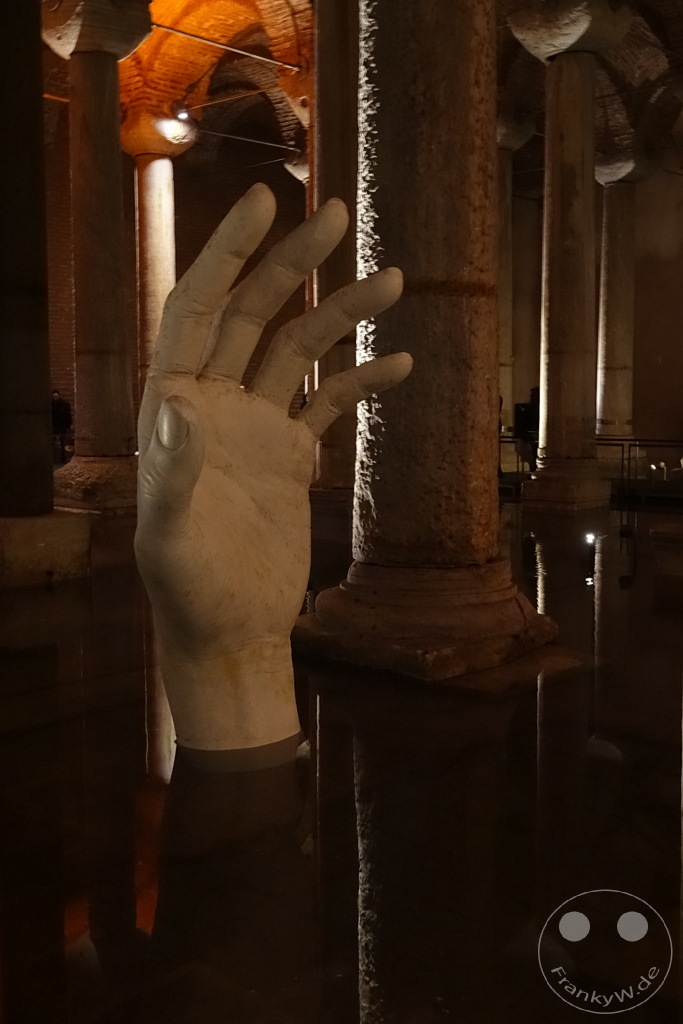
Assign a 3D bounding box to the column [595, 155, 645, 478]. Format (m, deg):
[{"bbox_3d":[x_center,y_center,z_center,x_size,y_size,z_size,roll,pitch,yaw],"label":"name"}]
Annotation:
[{"bbox_3d":[6.623,-4.808,28.044,1.150,7.473,1.150,5,8,44],"label":"column"}]

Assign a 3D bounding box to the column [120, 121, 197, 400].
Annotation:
[{"bbox_3d":[-3.858,-4.515,24.573,1.200,7.522,1.200,5,8,44],"label":"column"}]

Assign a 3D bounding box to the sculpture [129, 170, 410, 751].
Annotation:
[{"bbox_3d":[-0.350,-0.101,5.146,1.030,2.550,1.050,-4,7,-35],"label":"sculpture"}]

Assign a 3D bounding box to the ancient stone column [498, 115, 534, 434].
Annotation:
[{"bbox_3d":[3.173,-4.497,24.519,1.150,7.473,1.150,5,8,44],"label":"ancient stone column"}]

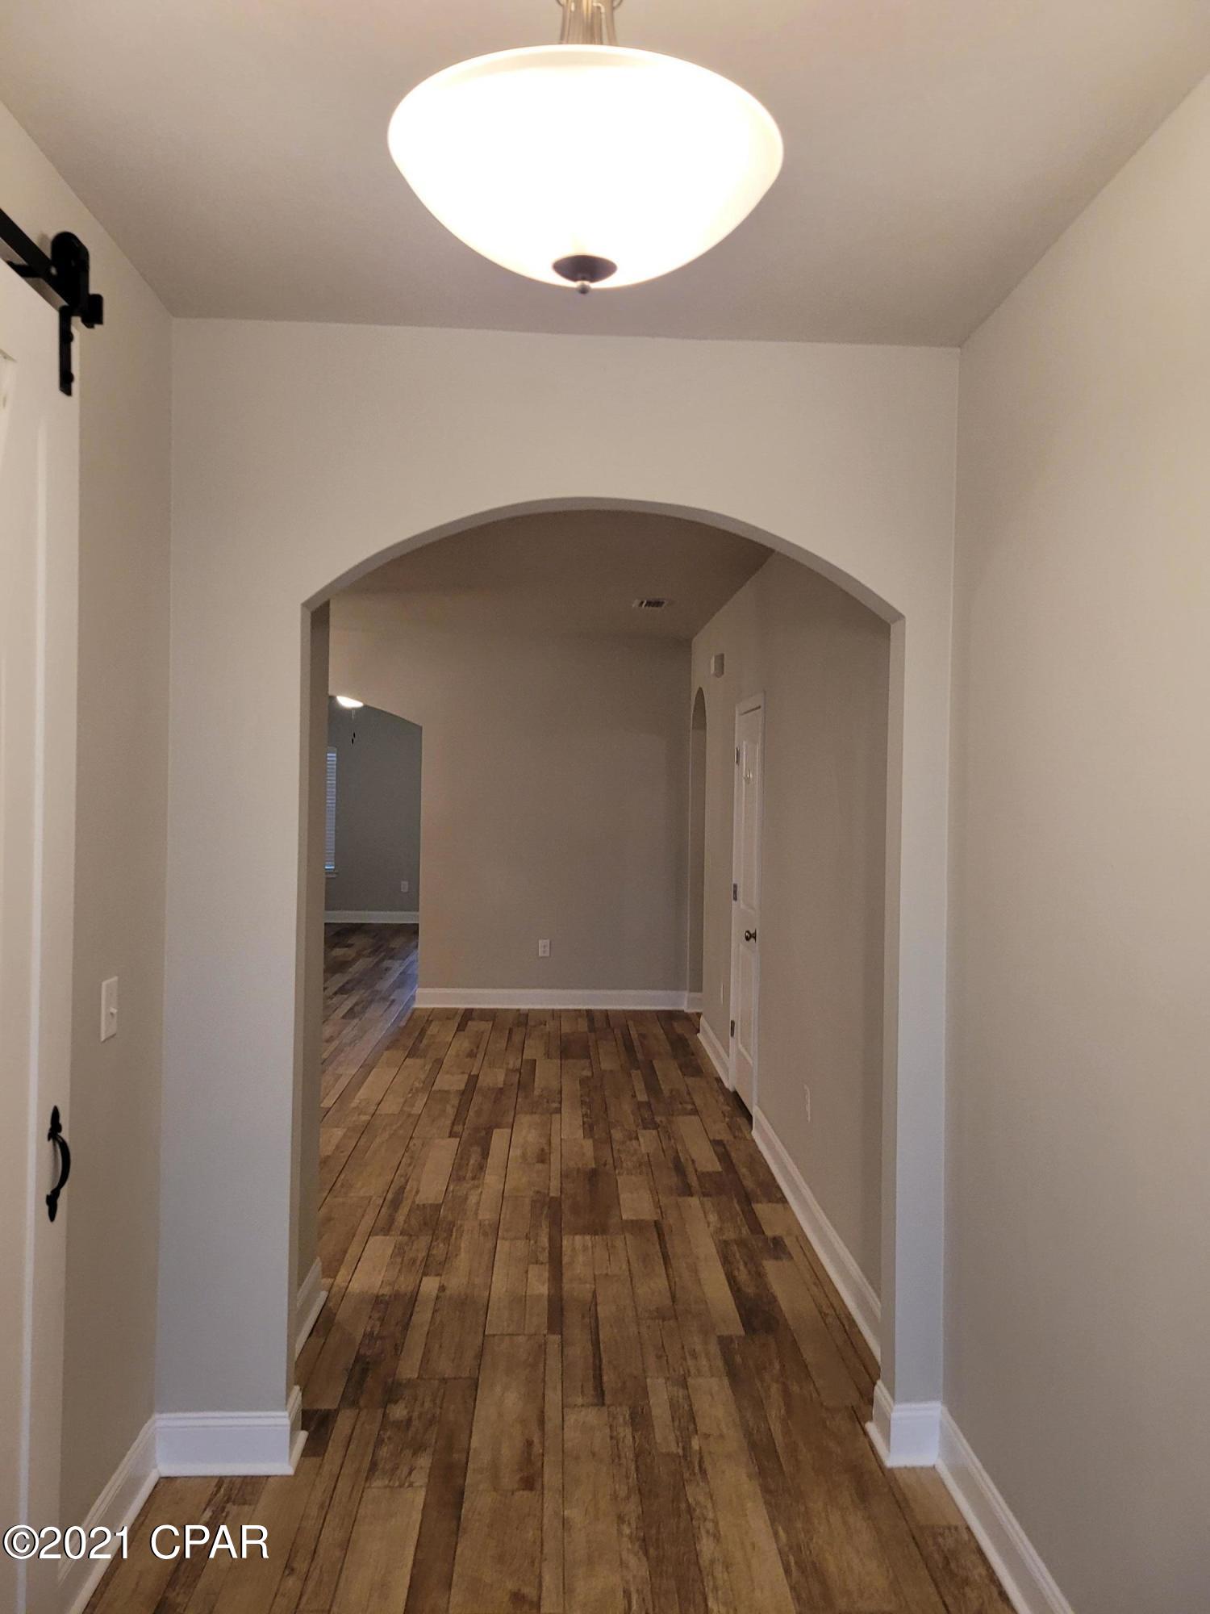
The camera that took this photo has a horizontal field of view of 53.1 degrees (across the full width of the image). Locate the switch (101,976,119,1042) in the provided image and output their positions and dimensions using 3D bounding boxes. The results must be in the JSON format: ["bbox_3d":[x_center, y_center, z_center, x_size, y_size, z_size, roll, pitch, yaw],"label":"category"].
[{"bbox_3d":[-1.029,0.423,2.537,0.014,0.121,0.078,1,1,-3],"label":"switch"}]

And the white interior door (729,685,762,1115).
[{"bbox_3d":[0.743,0.512,6.179,0.075,2.090,0.800,1,1,-3],"label":"white interior door"}]

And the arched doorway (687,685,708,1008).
[{"bbox_3d":[0.701,0.349,8.417,0.140,2.340,0.880,1,1,-3],"label":"arched doorway"}]

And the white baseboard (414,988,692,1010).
[{"bbox_3d":[-0.392,1.424,8.962,2.020,0.146,0.025,1,1,-3],"label":"white baseboard"}]

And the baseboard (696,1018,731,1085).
[{"bbox_3d":[0.659,1.466,7.353,0.025,0.140,1.420,1,1,-3],"label":"baseboard"}]

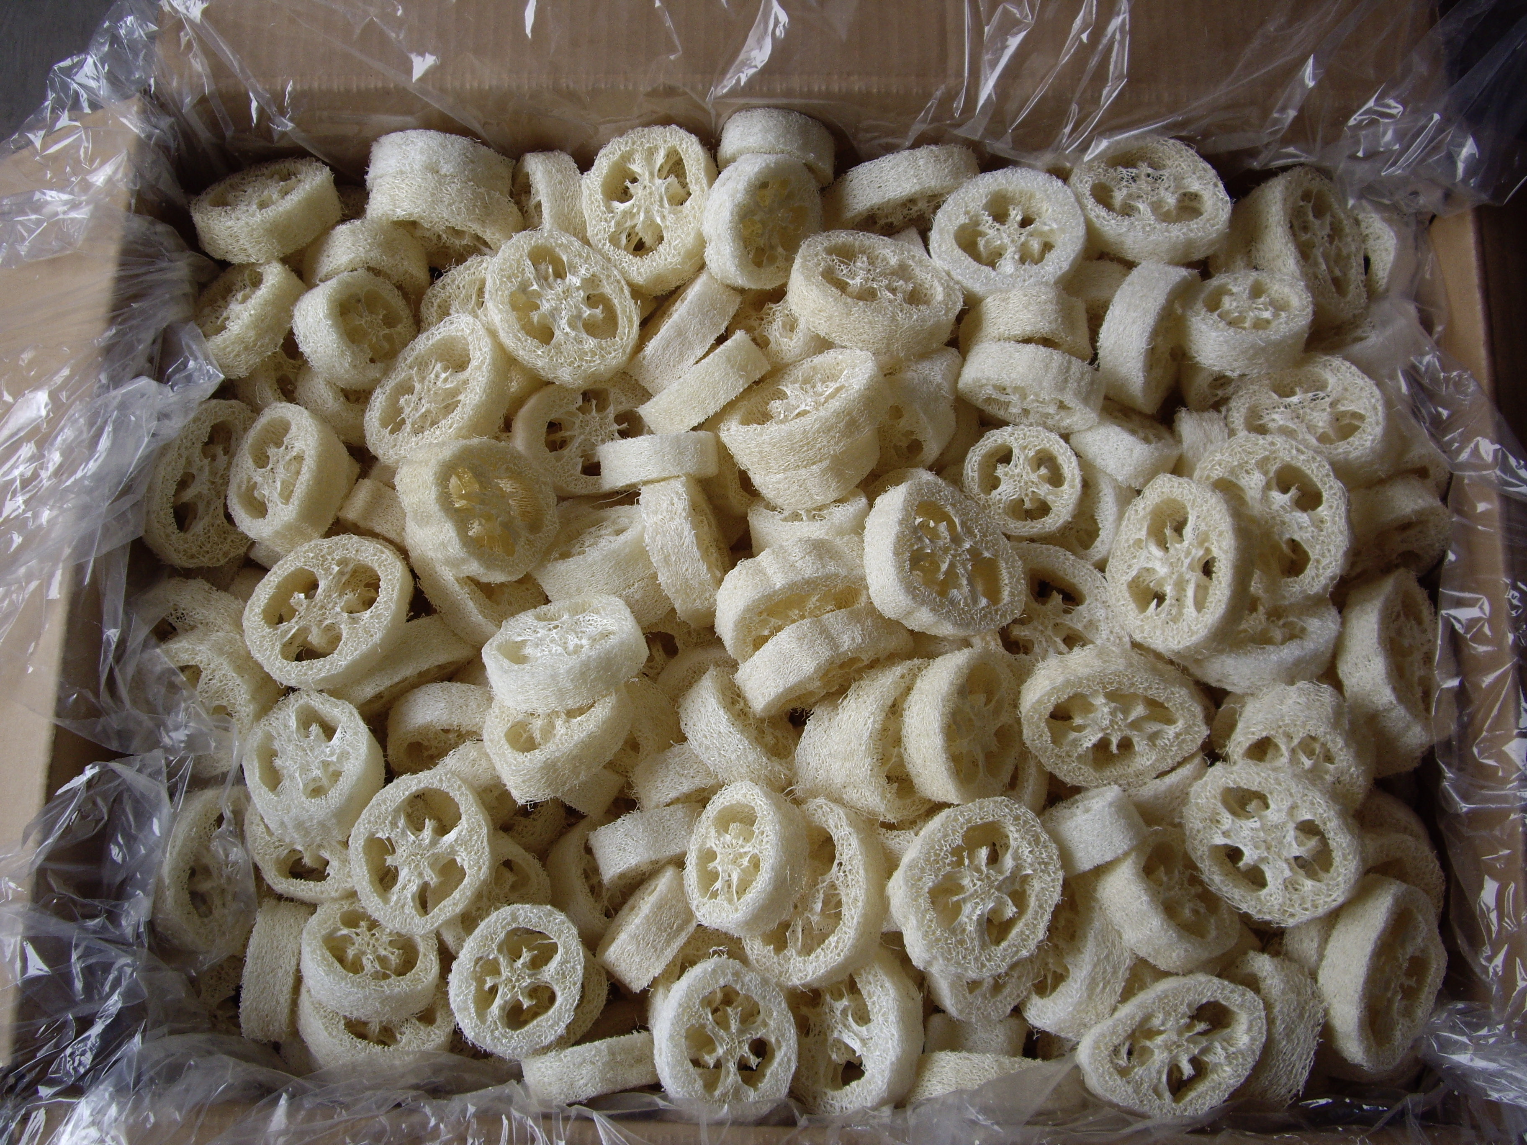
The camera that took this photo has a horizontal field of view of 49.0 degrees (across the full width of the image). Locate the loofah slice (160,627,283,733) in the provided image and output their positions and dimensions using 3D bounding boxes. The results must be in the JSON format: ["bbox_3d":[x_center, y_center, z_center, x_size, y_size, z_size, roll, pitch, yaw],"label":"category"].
[{"bbox_3d":[-0.237,0.054,0.712,0.056,0.021,0.058,4,105,14],"label":"loofah slice"}]

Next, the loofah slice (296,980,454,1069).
[{"bbox_3d":[-0.155,0.177,0.669,0.061,0.022,0.061,23,32,-6],"label":"loofah slice"}]

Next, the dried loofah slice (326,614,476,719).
[{"bbox_3d":[-0.154,0.039,0.710,0.065,0.062,0.021,-23,82,-12],"label":"dried loofah slice"}]

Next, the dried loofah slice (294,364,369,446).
[{"bbox_3d":[-0.180,-0.089,0.764,0.060,0.021,0.059,-13,75,-38],"label":"dried loofah slice"}]

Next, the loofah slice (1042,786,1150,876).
[{"bbox_3d":[0.130,0.105,0.675,0.046,0.044,0.023,-27,90,6],"label":"loofah slice"}]

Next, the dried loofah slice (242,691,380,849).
[{"bbox_3d":[-0.179,0.078,0.665,0.050,0.022,0.058,-21,62,-16],"label":"dried loofah slice"}]

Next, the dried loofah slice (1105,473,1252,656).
[{"bbox_3d":[0.170,-0.004,0.684,0.056,0.018,0.072,0,90,39],"label":"dried loofah slice"}]

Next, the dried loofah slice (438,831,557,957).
[{"bbox_3d":[-0.112,0.133,0.683,0.051,0.018,0.055,9,76,-38],"label":"dried loofah slice"}]

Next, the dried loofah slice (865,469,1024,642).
[{"bbox_3d":[0.074,-0.006,0.694,0.074,0.021,0.060,49,65,-20],"label":"dried loofah slice"}]

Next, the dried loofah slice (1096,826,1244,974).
[{"bbox_3d":[0.162,0.133,0.675,0.054,0.018,0.058,-17,67,-44],"label":"dried loofah slice"}]

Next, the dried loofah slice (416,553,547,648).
[{"bbox_3d":[-0.117,0.001,0.719,0.064,0.021,0.064,45,37,-6],"label":"dried loofah slice"}]

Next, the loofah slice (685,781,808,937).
[{"bbox_3d":[-0.007,0.115,0.666,0.052,0.018,0.060,-2,76,45],"label":"loofah slice"}]

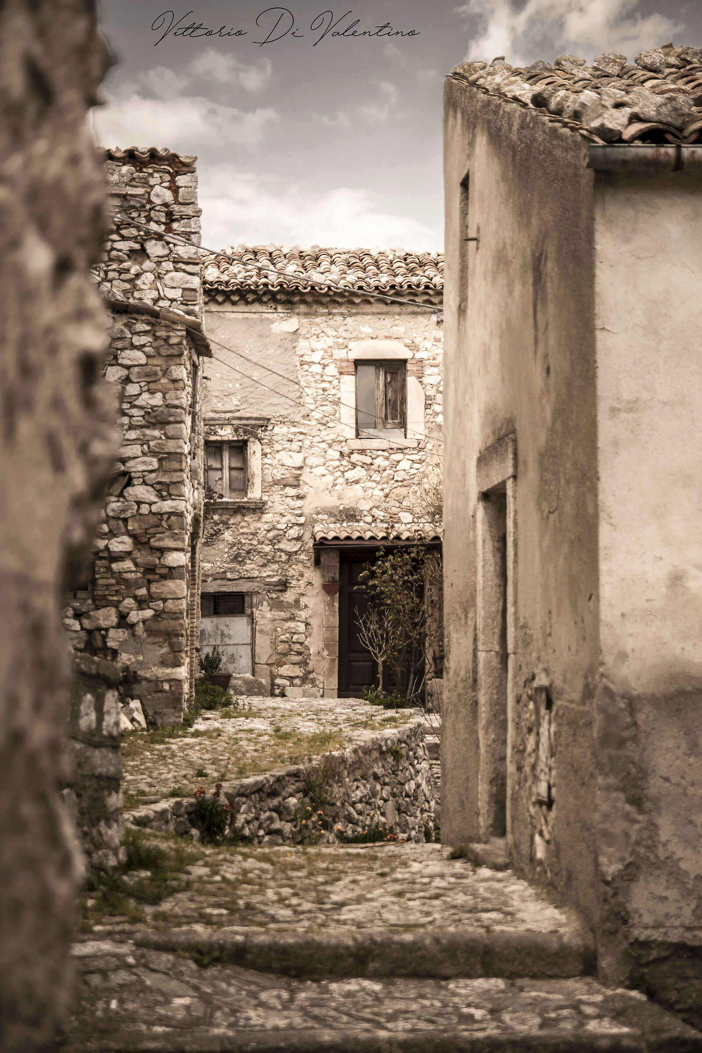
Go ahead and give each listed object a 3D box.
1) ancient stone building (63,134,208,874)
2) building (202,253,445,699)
[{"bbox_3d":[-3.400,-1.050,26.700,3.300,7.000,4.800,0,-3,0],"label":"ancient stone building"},{"bbox_3d":[-0.400,-0.930,36.800,5.200,7.500,5.200,0,-3,0],"label":"building"}]

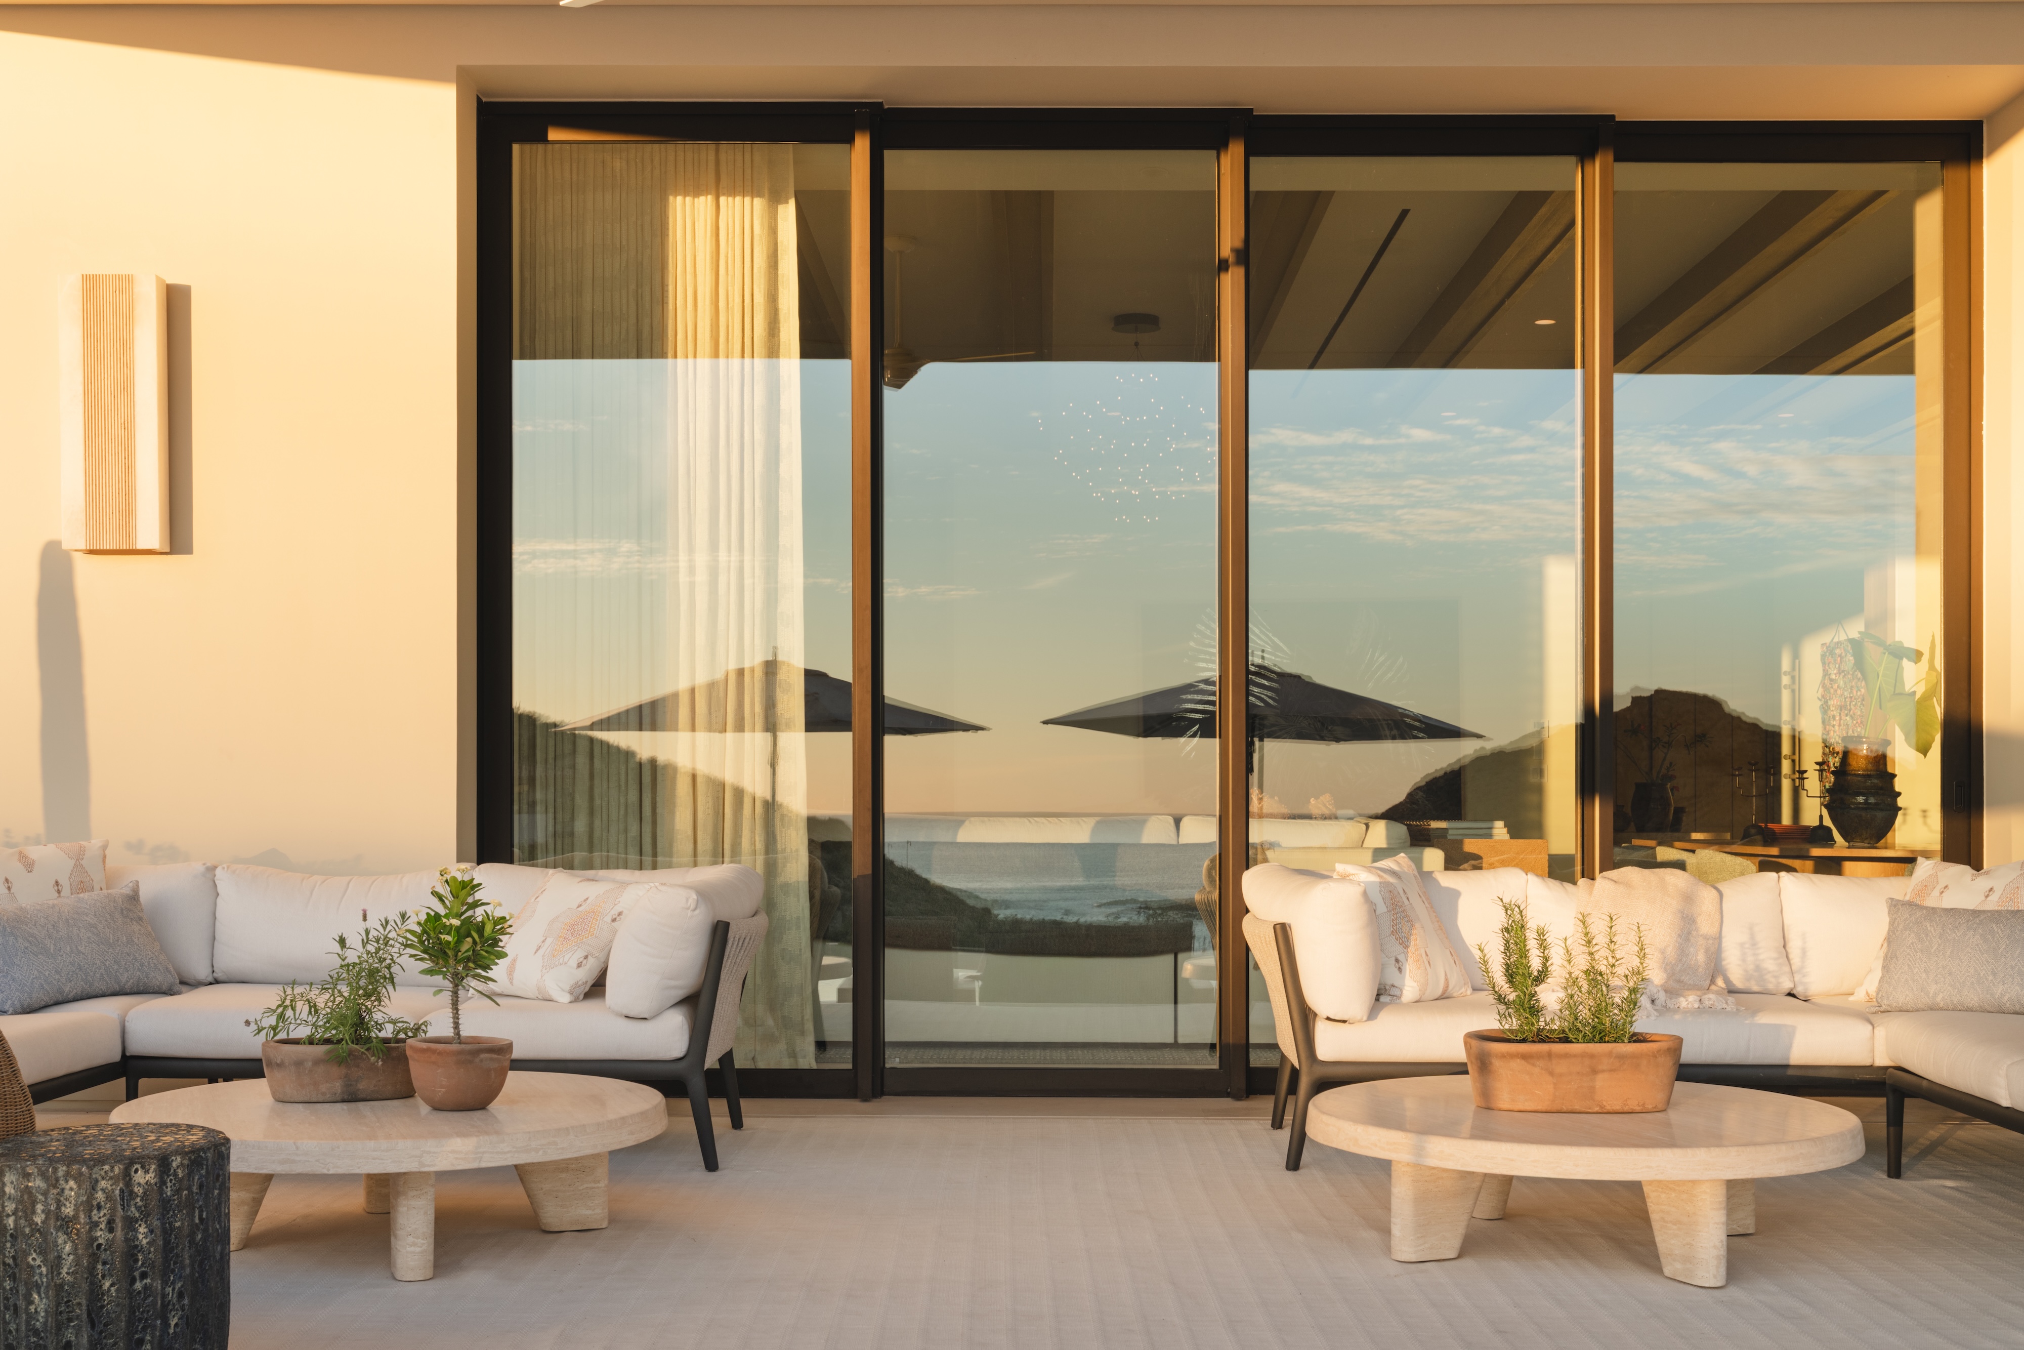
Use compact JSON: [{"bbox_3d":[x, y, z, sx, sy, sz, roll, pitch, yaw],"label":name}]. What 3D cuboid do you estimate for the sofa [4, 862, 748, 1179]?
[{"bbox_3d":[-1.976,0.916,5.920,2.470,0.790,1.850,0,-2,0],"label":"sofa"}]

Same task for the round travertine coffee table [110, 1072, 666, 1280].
[{"bbox_3d":[-1.384,1.105,4.990,1.215,0.315,1.215,0,-2,0],"label":"round travertine coffee table"}]

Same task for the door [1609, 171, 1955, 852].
[{"bbox_3d":[2.627,-0.216,7.680,1.200,3.130,0.080,0,0,0],"label":"door"}]

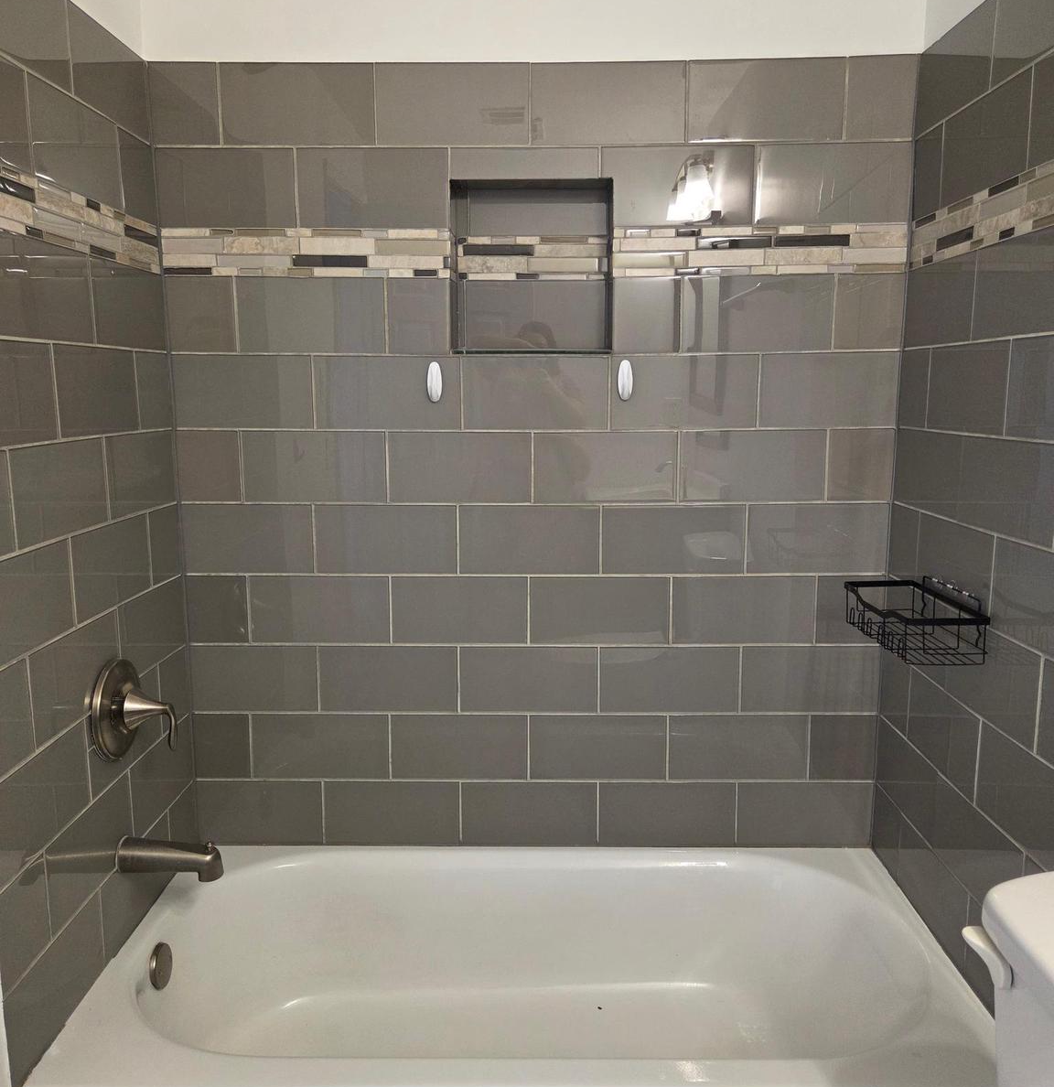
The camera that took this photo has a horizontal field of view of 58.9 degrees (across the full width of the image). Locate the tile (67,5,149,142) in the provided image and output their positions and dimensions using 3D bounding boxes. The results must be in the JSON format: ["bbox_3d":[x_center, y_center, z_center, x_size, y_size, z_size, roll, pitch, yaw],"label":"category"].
[{"bbox_3d":[-0.751,-0.841,1.689,0.010,0.154,0.319,0,9,1],"label":"tile"}]

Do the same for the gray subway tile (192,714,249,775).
[{"bbox_3d":[-0.671,0.448,2.070,0.126,0.151,0.010,0,9,1],"label":"gray subway tile"}]

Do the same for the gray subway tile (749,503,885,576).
[{"bbox_3d":[0.615,-0.009,1.977,0.300,0.152,0.010,0,9,1],"label":"gray subway tile"}]

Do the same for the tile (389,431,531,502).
[{"bbox_3d":[-0.140,-0.159,1.970,0.304,0.152,0.010,0,9,1],"label":"tile"}]

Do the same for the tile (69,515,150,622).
[{"bbox_3d":[-0.746,0.041,1.683,0.010,0.151,0.302,0,9,1],"label":"tile"}]

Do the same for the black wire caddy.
[{"bbox_3d":[0.685,0.126,1.664,0.144,0.096,0.320,0,9,1],"label":"black wire caddy"}]

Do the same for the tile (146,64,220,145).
[{"bbox_3d":[-0.673,-0.868,1.859,0.133,0.153,0.010,0,9,1],"label":"tile"}]

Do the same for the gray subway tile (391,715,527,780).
[{"bbox_3d":[-0.148,0.449,2.061,0.302,0.151,0.010,0,10,1],"label":"gray subway tile"}]

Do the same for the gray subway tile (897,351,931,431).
[{"bbox_3d":[0.767,-0.303,1.844,0.009,0.152,0.151,0,9,1],"label":"gray subway tile"}]

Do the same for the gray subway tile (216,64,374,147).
[{"bbox_3d":[-0.451,-0.870,1.856,0.303,0.154,0.009,0,9,1],"label":"gray subway tile"}]

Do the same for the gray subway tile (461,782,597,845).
[{"bbox_3d":[0.006,0.604,2.090,0.303,0.152,0.010,0,9,1],"label":"gray subway tile"}]

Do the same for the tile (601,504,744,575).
[{"bbox_3d":[0.310,-0.008,1.976,0.302,0.149,0.009,0,9,1],"label":"tile"}]

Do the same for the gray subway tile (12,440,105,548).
[{"bbox_3d":[-0.753,-0.088,1.510,0.010,0.151,0.302,0,10,1],"label":"gray subway tile"}]

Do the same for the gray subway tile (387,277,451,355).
[{"bbox_3d":[-0.221,-0.467,1.920,0.129,0.152,0.010,0,9,1],"label":"gray subway tile"}]

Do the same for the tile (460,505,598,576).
[{"bbox_3d":[0.006,-0.009,1.986,0.302,0.151,0.010,0,9,1],"label":"tile"}]

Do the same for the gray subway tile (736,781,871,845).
[{"bbox_3d":[0.617,0.601,2.079,0.299,0.148,0.010,0,9,1],"label":"gray subway tile"}]

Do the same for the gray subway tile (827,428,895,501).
[{"bbox_3d":[0.693,-0.162,1.949,0.136,0.151,0.010,0,9,1],"label":"gray subway tile"}]

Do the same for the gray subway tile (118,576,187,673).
[{"bbox_3d":[-0.742,0.169,1.859,0.009,0.149,0.308,0,9,1],"label":"gray subway tile"}]

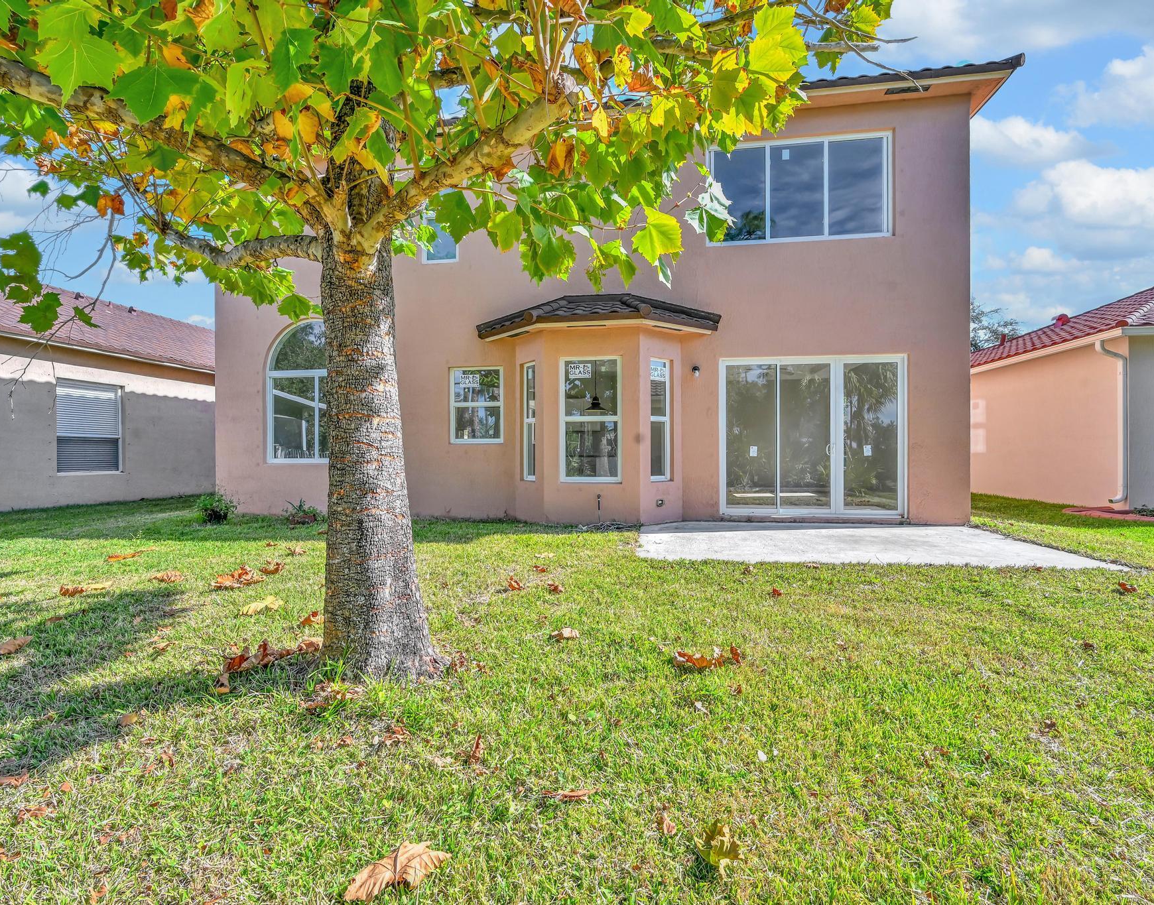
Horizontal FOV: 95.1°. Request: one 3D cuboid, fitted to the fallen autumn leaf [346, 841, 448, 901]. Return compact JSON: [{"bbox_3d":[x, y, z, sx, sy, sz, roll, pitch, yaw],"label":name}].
[{"bbox_3d":[-0.494,1.154,1.450,0.270,0.060,0.180,0,0,-27],"label":"fallen autumn leaf"}]

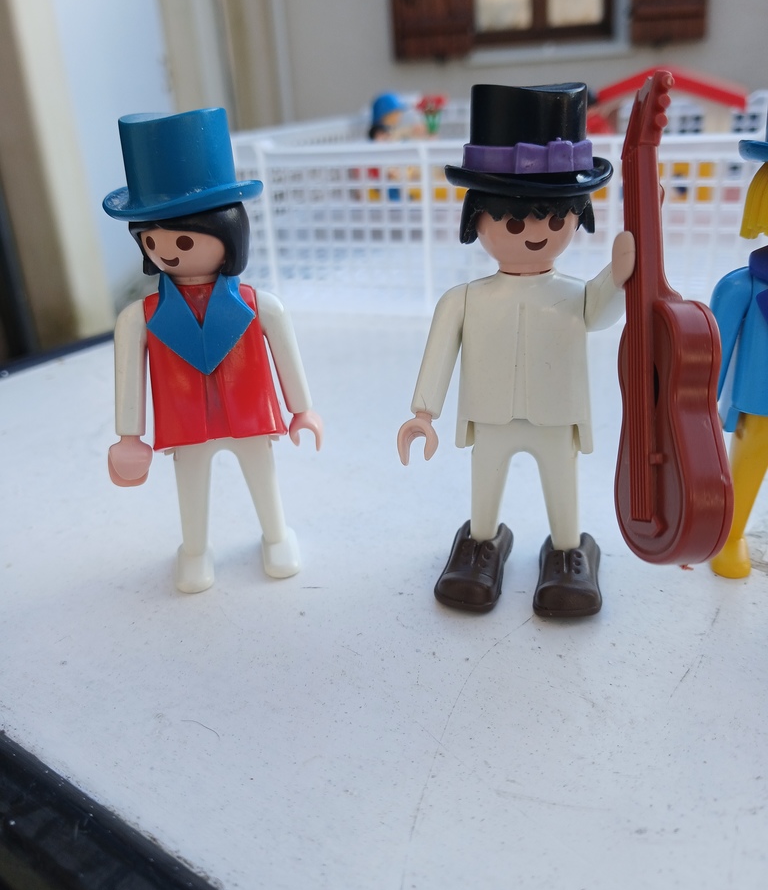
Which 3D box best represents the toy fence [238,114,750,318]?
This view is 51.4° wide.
[{"bbox_3d":[0.083,-0.126,0.413,0.253,0.083,0.172,5,23,20],"label":"toy fence"}]

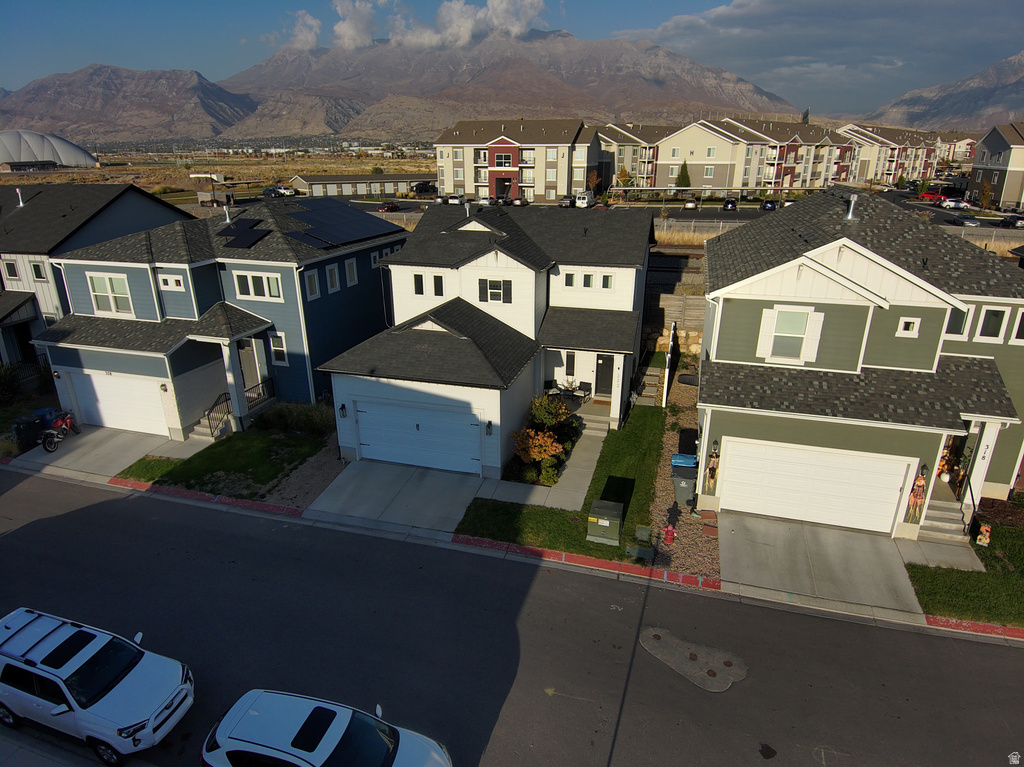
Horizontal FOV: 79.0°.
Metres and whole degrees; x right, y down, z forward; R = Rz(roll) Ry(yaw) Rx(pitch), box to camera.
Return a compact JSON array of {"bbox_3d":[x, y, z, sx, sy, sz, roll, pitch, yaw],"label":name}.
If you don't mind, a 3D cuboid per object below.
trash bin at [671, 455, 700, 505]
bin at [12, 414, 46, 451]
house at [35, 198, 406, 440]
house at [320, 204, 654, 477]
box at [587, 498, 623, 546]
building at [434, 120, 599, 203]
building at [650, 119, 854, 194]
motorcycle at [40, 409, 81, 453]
[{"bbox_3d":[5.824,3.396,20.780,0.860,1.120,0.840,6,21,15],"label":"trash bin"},{"bbox_3d":[-18.899,1.912,24.602,0.820,1.120,0.680,6,21,15],"label":"bin"},{"bbox_3d":[-12.727,-4.464,30.782,9.900,8.700,16.100,6,21,15],"label":"house"},{"bbox_3d":[0.192,-3.144,27.672,10.800,8.500,15.800,6,21,15],"label":"house"},{"bbox_3d":[2.864,4.269,19.024,0.980,1.000,0.800,6,21,15],"label":"box"},{"bbox_3d":[1.932,-40.285,112.126,27.800,13.000,20.200,6,21,15],"label":"building"},{"bbox_3d":[49.888,-44.153,121.497,54.000,13.200,20.200,-18,27,-40],"label":"building"},{"bbox_3d":[-18.042,1.864,24.882,0.780,1.130,2.050,1,21,3],"label":"motorcycle"}]

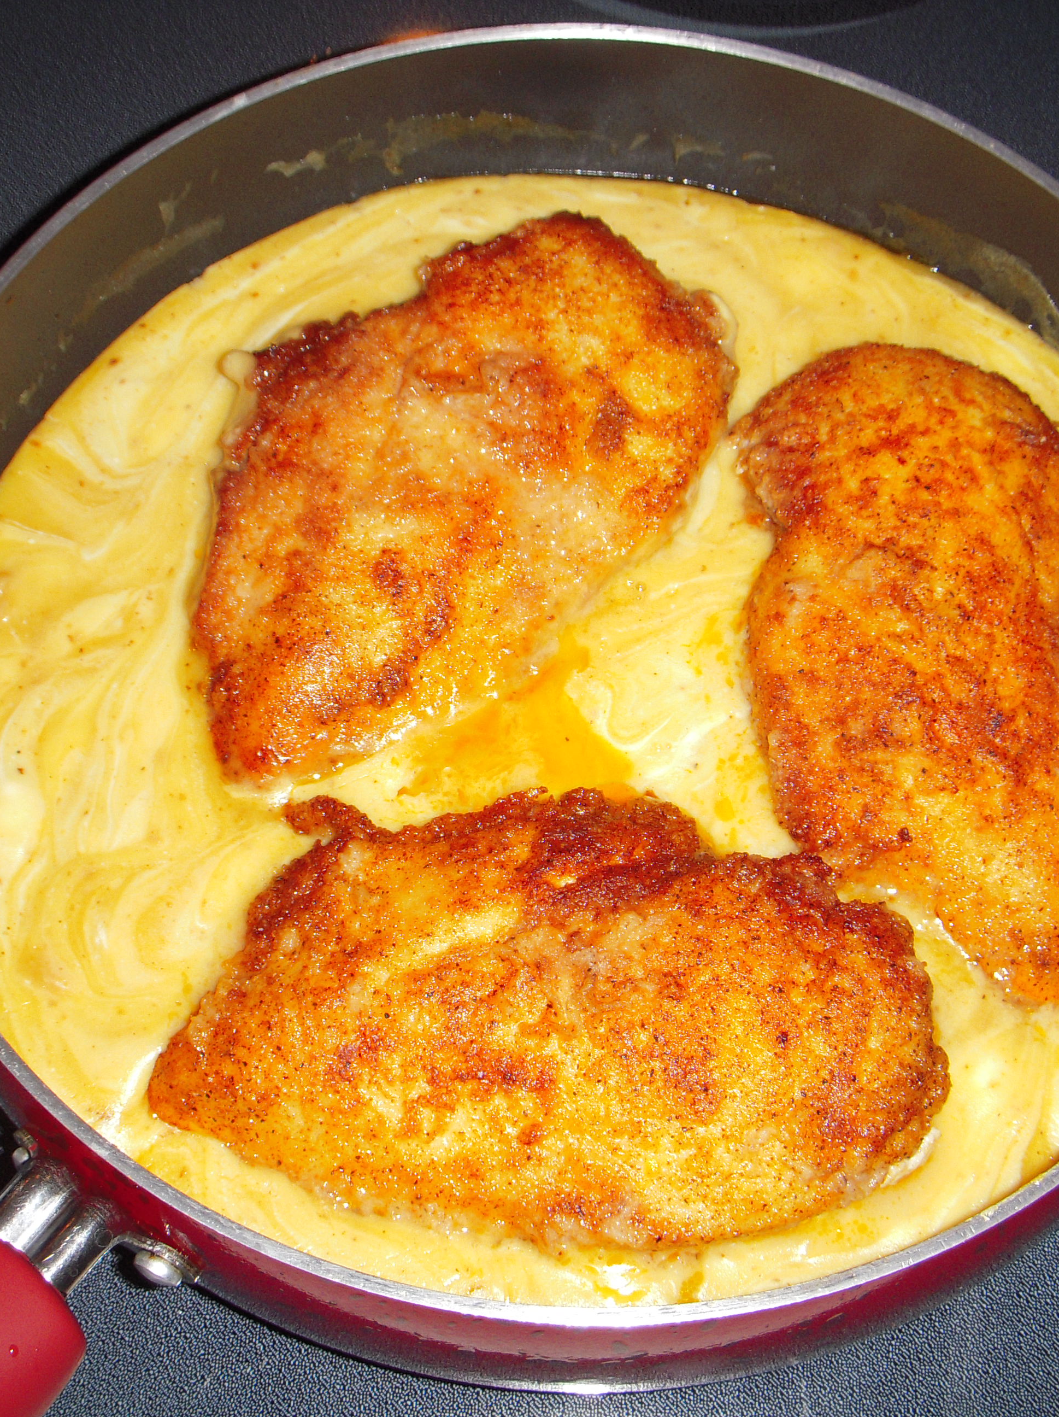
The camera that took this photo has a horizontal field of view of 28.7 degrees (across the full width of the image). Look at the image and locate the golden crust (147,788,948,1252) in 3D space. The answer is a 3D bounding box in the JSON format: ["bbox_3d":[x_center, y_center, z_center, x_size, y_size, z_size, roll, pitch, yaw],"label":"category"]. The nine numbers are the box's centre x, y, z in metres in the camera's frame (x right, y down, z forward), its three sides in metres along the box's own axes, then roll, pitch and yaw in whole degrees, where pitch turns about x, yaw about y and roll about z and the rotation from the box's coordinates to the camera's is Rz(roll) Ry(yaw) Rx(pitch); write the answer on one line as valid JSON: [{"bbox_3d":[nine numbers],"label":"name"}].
[{"bbox_3d":[0.005,0.063,0.424,0.158,0.026,0.097,4,63,2],"label":"golden crust"}]

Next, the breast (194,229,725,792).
[{"bbox_3d":[-0.026,-0.052,0.483,0.111,0.026,0.169,32,68,16],"label":"breast"}]

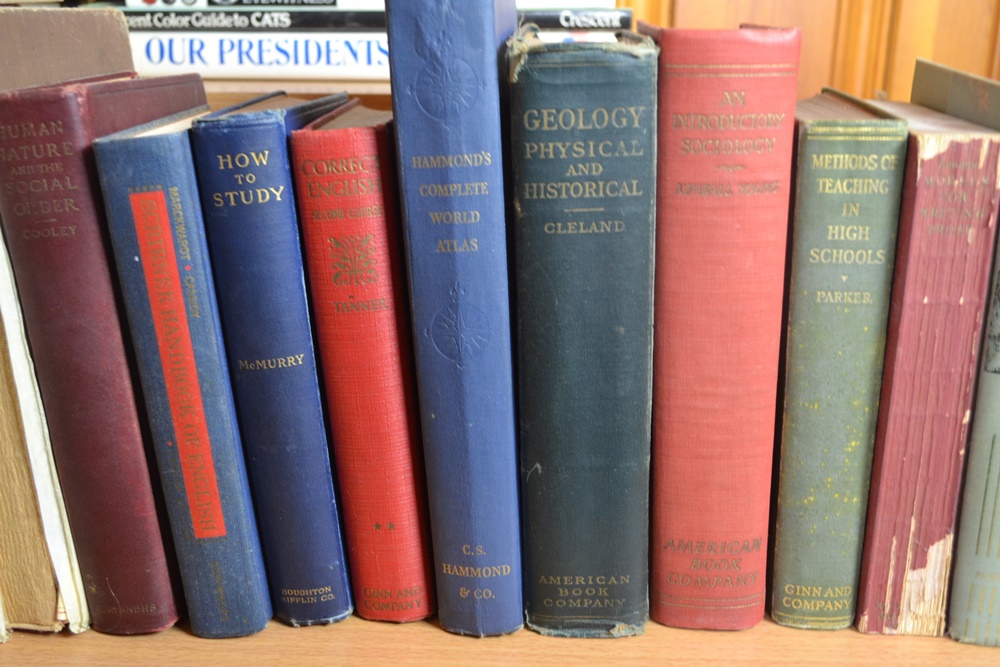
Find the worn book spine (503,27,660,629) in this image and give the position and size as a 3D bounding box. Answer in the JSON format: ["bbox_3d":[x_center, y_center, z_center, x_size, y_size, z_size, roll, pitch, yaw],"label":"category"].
[{"bbox_3d":[0.033,-0.010,0.458,0.049,0.221,0.150,-2,17,2],"label":"worn book spine"}]

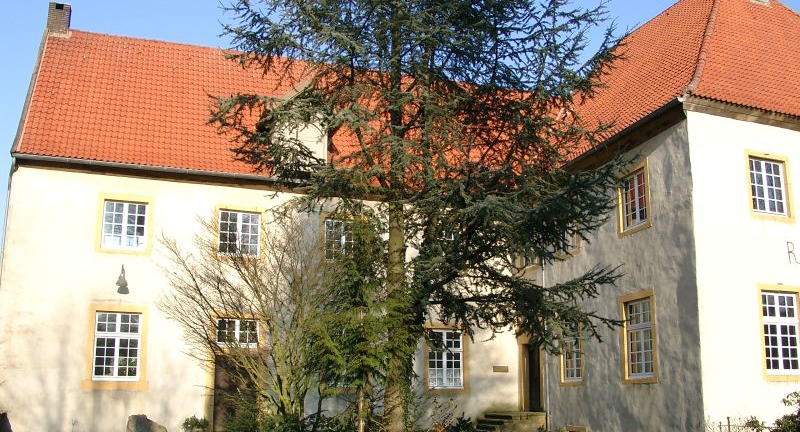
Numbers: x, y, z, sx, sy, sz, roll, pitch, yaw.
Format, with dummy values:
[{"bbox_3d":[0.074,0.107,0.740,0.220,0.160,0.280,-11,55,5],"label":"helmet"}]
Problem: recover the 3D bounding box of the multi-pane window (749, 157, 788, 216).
[{"bbox_3d":[10.278,-0.814,21.900,1.360,1.530,0.150,6,-14,-23],"label":"multi-pane window"}]

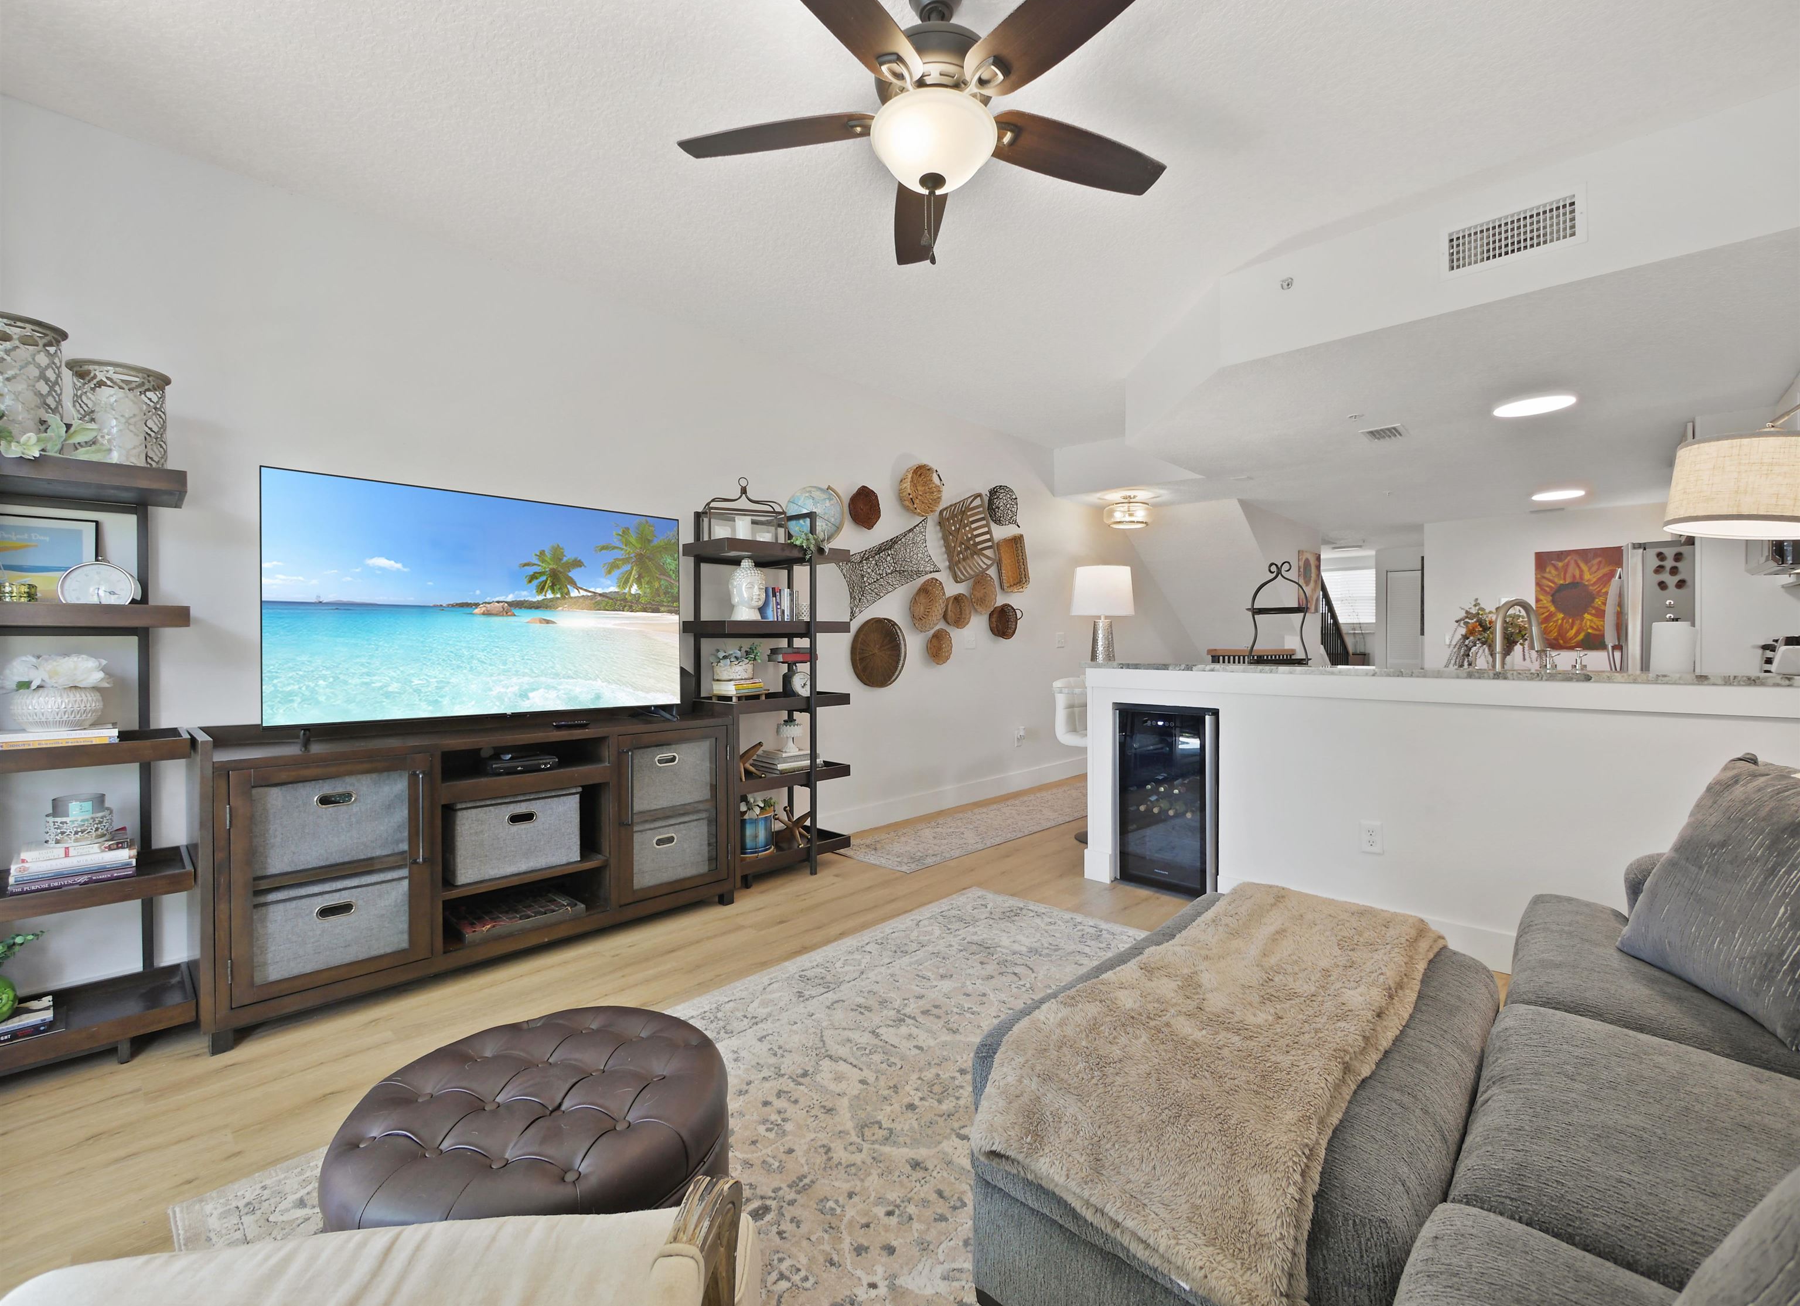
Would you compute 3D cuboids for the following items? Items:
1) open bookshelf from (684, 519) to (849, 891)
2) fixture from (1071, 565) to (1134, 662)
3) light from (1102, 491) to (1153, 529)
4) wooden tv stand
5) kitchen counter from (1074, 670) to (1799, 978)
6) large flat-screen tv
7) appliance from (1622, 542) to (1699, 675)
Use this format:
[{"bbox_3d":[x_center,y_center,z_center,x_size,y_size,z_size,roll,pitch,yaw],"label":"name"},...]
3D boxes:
[{"bbox_3d":[-0.643,0.204,3.671,0.452,1.774,0.741,1,1,45],"label":"open bookshelf"},{"bbox_3d":[1.068,-0.142,3.843,0.335,0.635,0.335,1,1,45],"label":"fixture"},{"bbox_3d":[1.864,-1.149,5.950,0.410,0.300,0.410,1,1,45],"label":"light"},{"bbox_3d":[-1.477,0.666,2.754,0.469,0.870,1.723,1,1,45],"label":"wooden tv stand"},{"bbox_3d":[2.049,0.573,2.983,2.450,1.051,0.750,1,1,43],"label":"kitchen counter"},{"bbox_3d":[-1.549,-0.184,2.860,1.450,0.846,0.080,-1,1,-44],"label":"large flat-screen tv"},{"bbox_3d":[5.141,0.201,4.626,0.750,1.760,0.900,1,1,45],"label":"appliance"}]

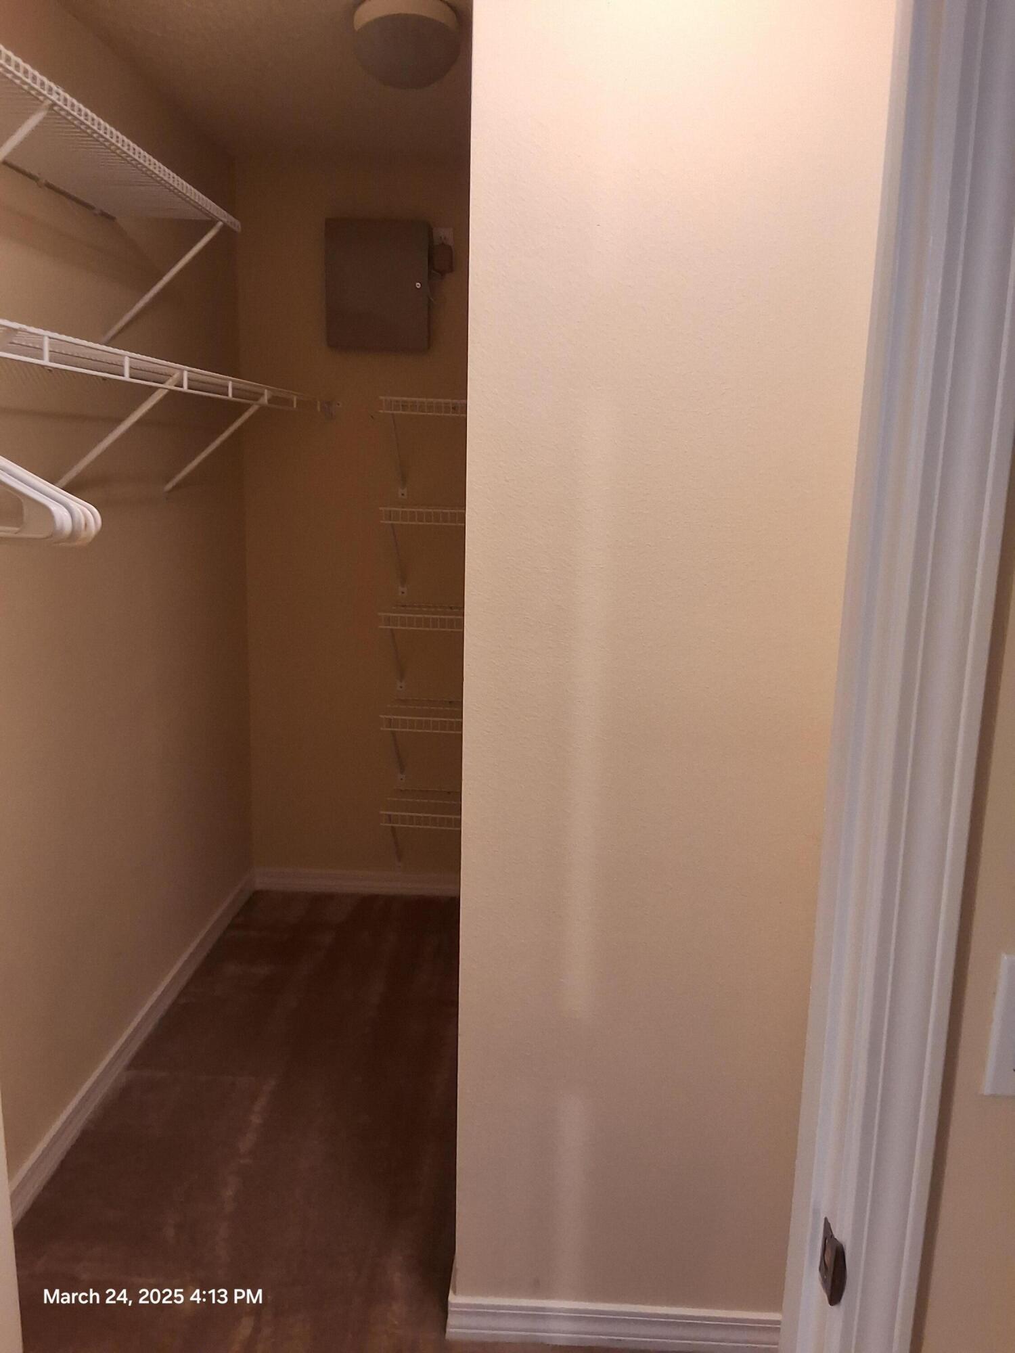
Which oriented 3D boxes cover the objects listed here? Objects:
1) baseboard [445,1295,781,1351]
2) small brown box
[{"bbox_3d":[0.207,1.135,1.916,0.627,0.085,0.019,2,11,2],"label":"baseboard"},{"bbox_3d":[-0.405,-1.226,3.447,0.323,0.385,0.090,2,11,2],"label":"small brown box"}]

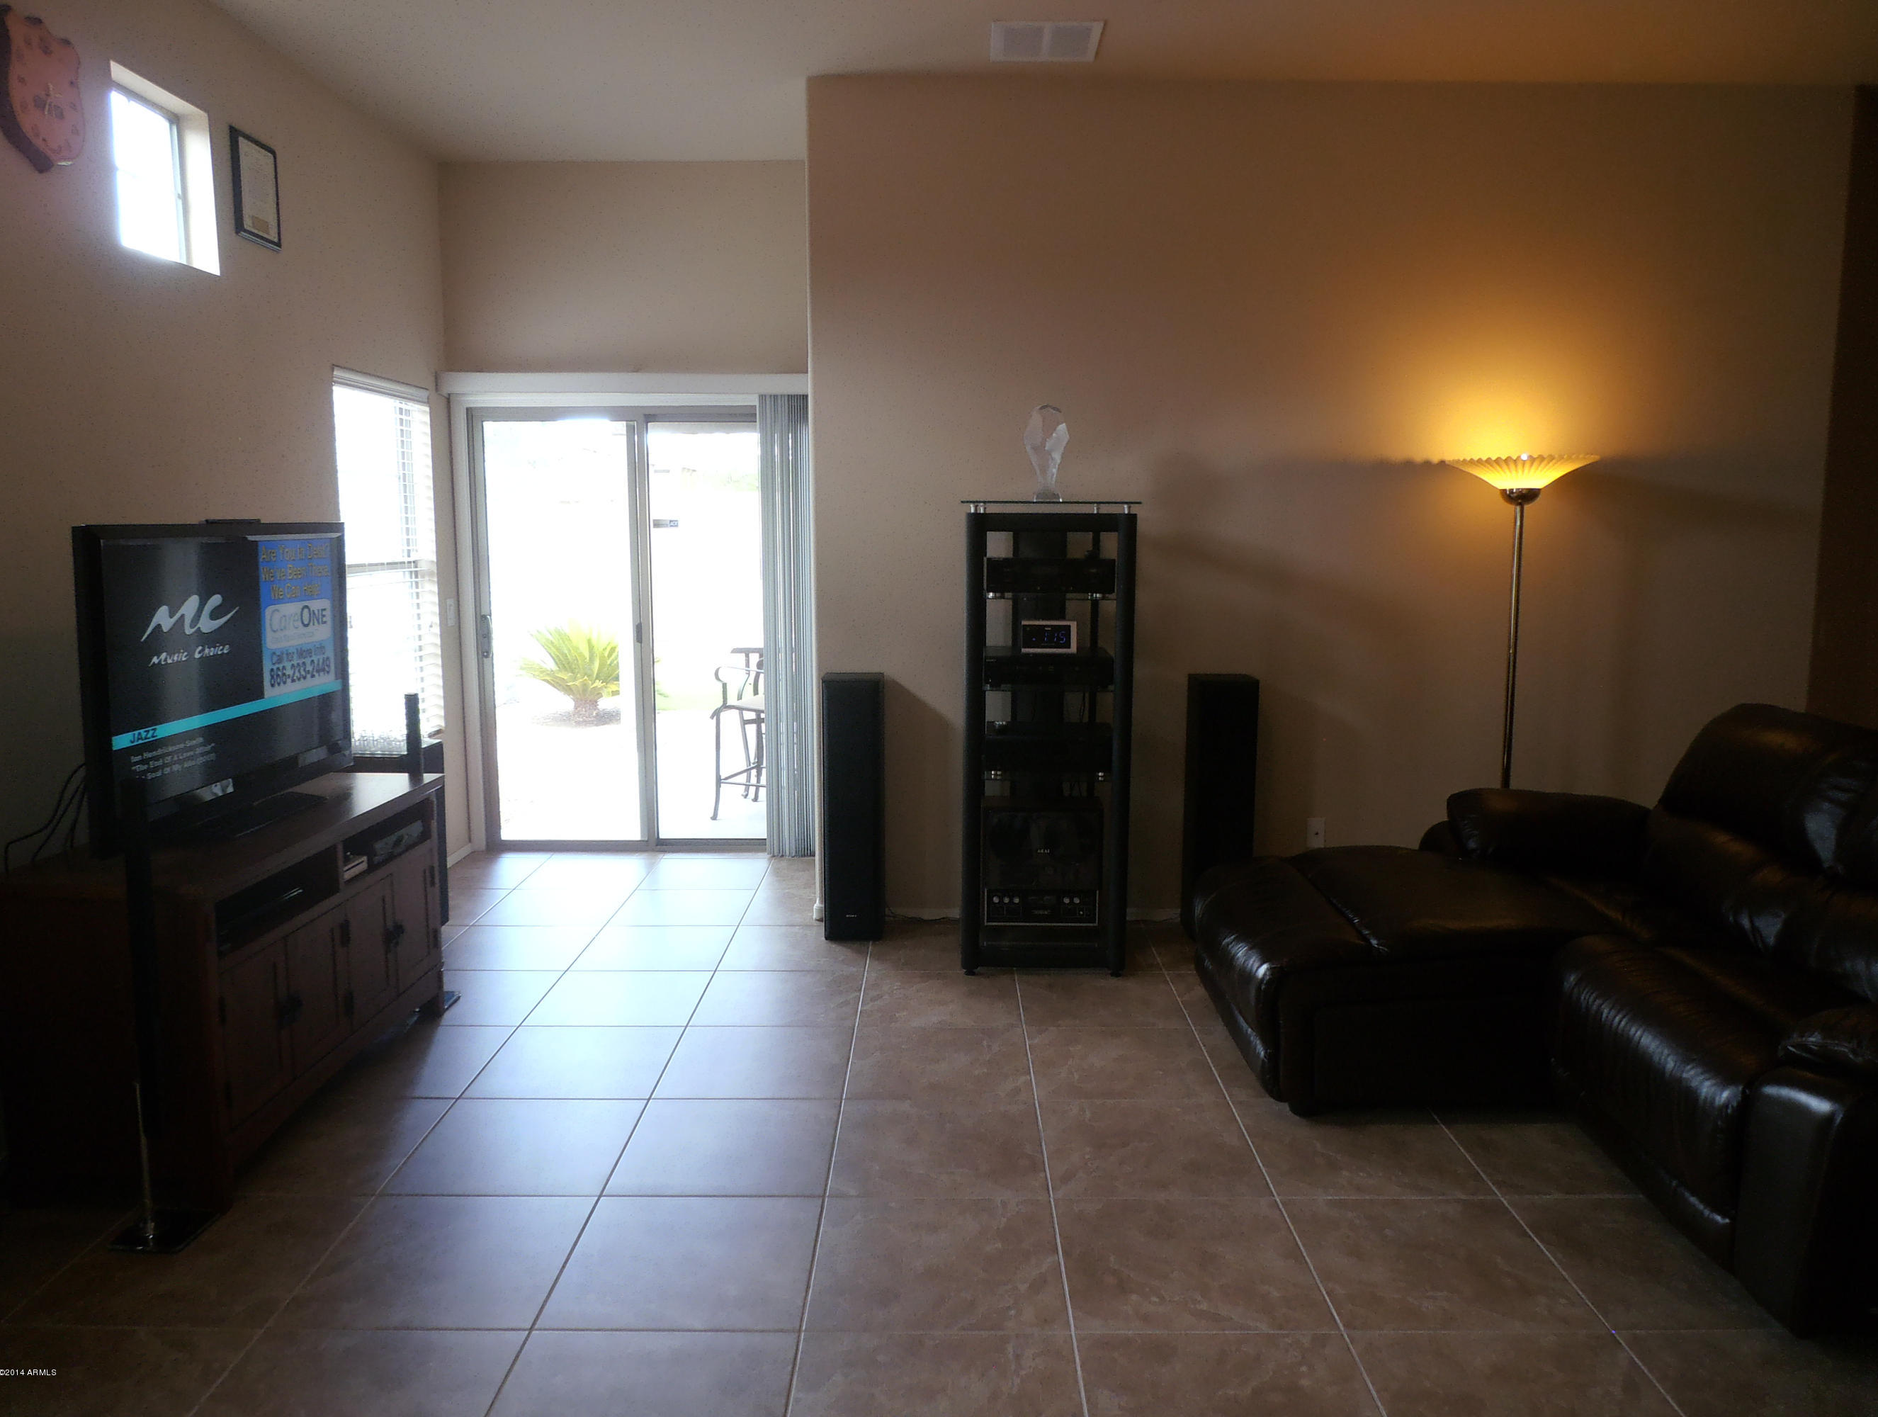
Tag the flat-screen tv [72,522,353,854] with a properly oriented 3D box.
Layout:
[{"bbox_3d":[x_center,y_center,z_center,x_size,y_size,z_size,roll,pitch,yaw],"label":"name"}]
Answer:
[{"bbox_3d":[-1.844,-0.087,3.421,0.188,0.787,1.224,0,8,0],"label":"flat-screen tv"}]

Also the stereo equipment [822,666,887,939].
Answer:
[{"bbox_3d":[-0.307,0.362,4.856,0.208,0.959,0.231,0,8,0],"label":"stereo equipment"}]

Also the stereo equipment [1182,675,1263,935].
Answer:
[{"bbox_3d":[1.044,0.364,4.853,0.206,0.959,0.231,0,8,0],"label":"stereo equipment"}]

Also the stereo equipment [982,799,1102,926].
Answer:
[{"bbox_3d":[0.351,0.534,4.544,0.411,0.427,0.205,0,8,0],"label":"stereo equipment"}]

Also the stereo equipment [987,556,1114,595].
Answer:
[{"bbox_3d":[0.369,-0.452,4.489,0.427,0.119,0.330,0,8,0],"label":"stereo equipment"}]

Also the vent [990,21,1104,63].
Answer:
[{"bbox_3d":[0.345,-2.164,4.263,0.353,0.020,0.362,0,8,0],"label":"vent"}]

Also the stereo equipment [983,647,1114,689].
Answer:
[{"bbox_3d":[0.369,-0.143,4.549,0.430,0.104,0.335,0,8,0],"label":"stereo equipment"}]

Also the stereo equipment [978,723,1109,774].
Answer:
[{"bbox_3d":[0.362,0.136,4.548,0.438,0.120,0.360,0,8,0],"label":"stereo equipment"}]

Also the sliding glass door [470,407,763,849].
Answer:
[{"bbox_3d":[-1.357,-0.349,6.035,1.500,2.029,0.110,0,8,0],"label":"sliding glass door"}]

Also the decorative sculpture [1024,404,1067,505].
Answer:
[{"bbox_3d":[0.358,-0.850,4.386,0.149,0.320,0.110,0,8,0],"label":"decorative sculpture"}]

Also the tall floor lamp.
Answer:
[{"bbox_3d":[1.978,0.009,4.548,0.480,1.735,0.480,0,8,0],"label":"tall floor lamp"}]

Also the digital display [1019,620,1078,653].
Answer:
[{"bbox_3d":[0.375,-0.246,4.476,0.187,0.108,0.080,0,8,0],"label":"digital display"}]

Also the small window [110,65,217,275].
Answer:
[{"bbox_3d":[-2.243,-1.508,3.715,0.117,0.467,0.467,0,8,0],"label":"small window"}]

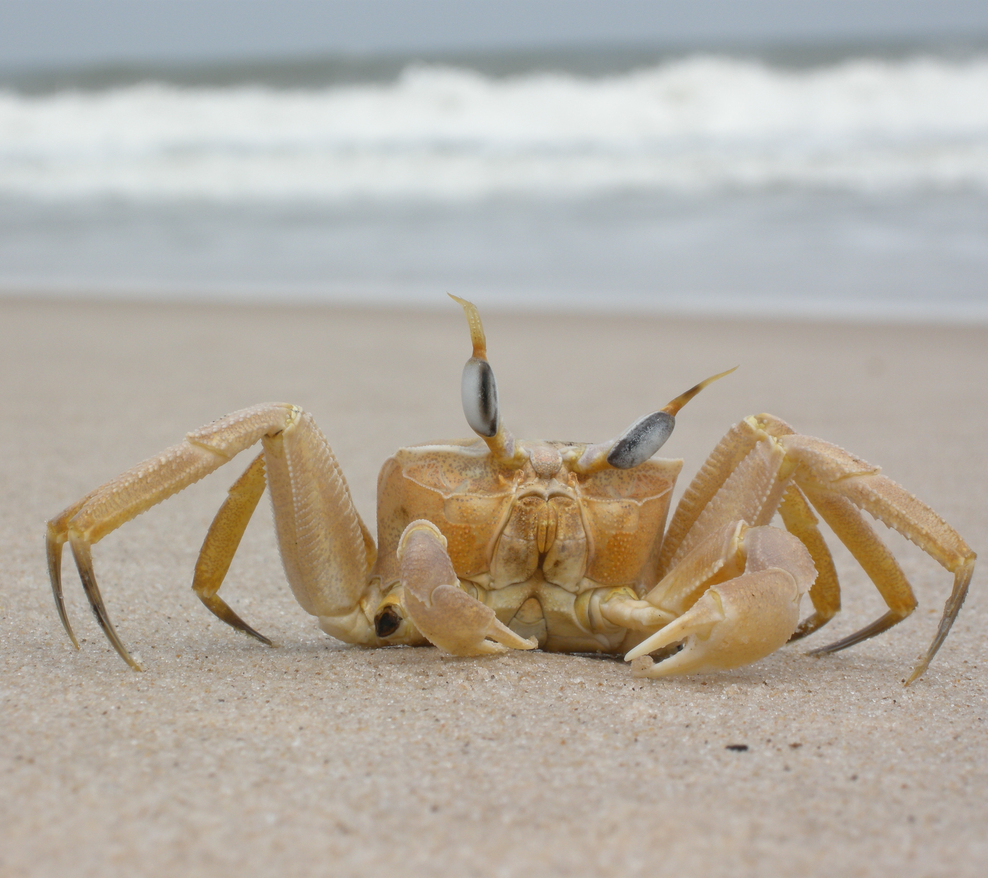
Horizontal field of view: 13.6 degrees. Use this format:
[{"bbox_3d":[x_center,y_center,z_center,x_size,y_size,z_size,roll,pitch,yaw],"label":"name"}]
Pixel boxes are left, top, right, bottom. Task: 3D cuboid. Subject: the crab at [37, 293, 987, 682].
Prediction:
[{"bbox_3d":[0.003,0.005,0.628,0.138,0.054,0.072,1,4,-7],"label":"crab"}]

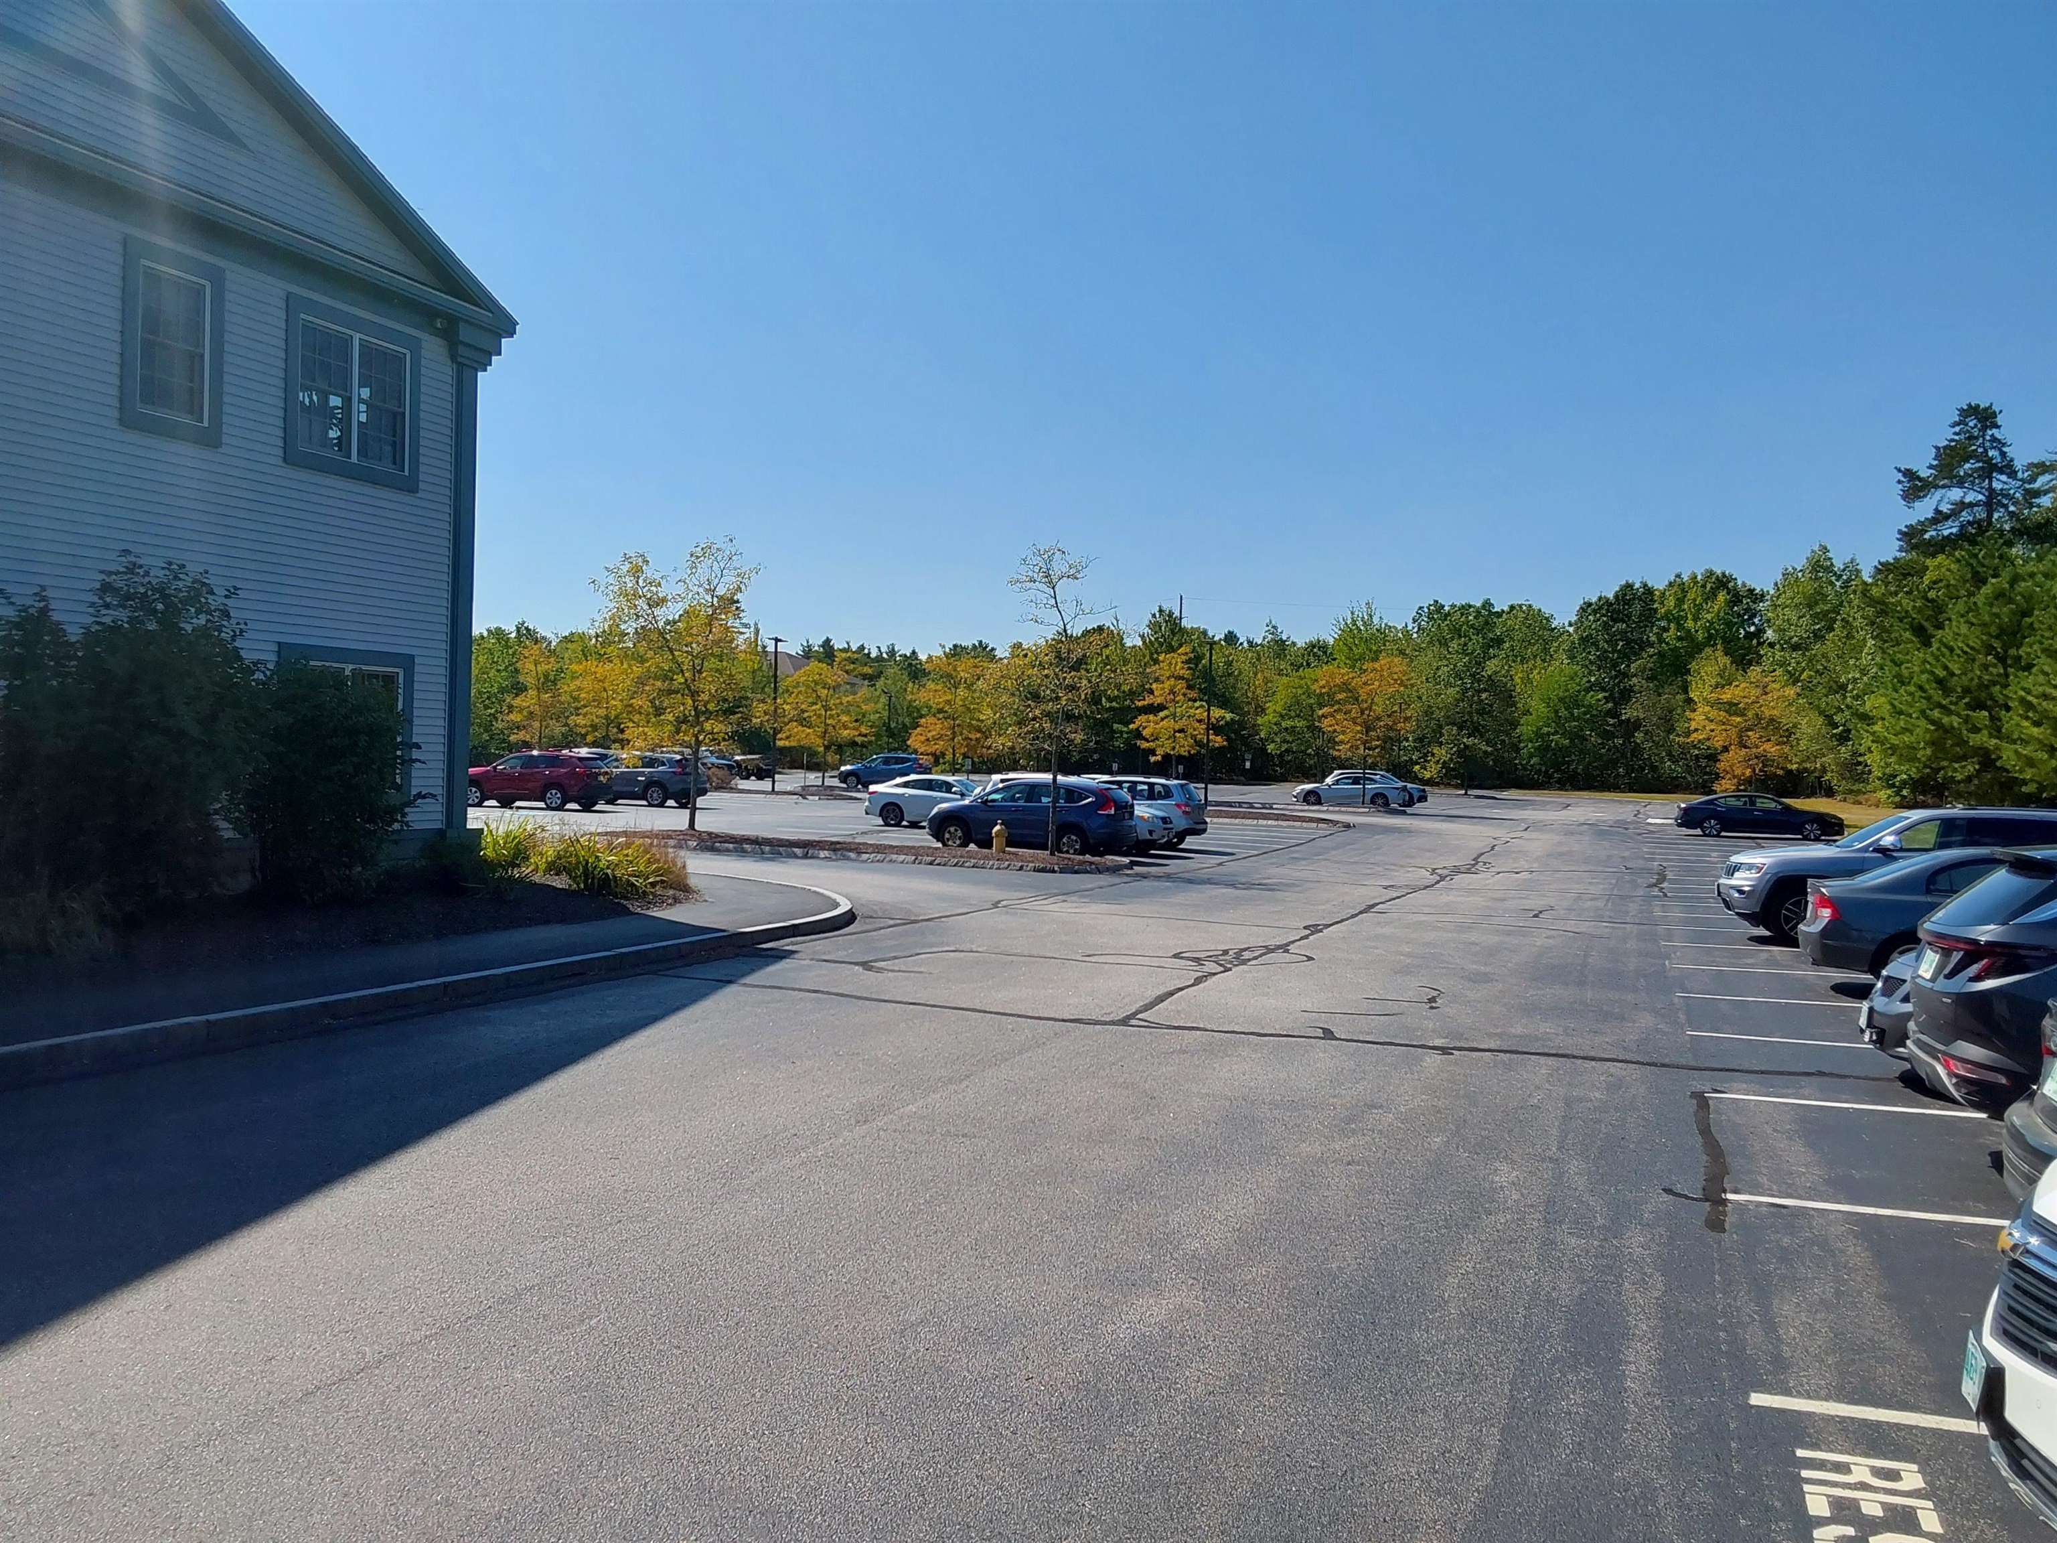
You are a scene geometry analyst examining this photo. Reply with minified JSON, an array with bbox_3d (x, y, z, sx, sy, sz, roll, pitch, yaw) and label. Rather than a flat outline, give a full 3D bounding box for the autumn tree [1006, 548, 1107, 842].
[{"bbox_3d":[0.645,-1.413,32.566,2.100,6.100,2.100,1,1,0],"label":"autumn tree"}]

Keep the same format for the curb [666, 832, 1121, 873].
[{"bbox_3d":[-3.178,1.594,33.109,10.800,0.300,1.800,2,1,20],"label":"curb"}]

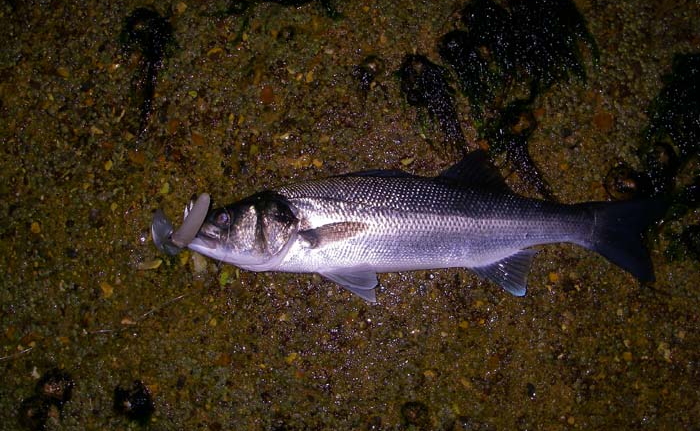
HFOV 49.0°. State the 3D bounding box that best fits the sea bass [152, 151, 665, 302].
[{"bbox_3d":[0.057,0.011,0.744,0.494,0.062,0.143,0,84,1],"label":"sea bass"}]

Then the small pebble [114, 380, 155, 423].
[{"bbox_3d":[-0.211,0.182,0.754,0.038,0.021,0.041,0,84,1],"label":"small pebble"}]

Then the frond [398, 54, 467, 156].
[{"bbox_3d":[0.086,-0.113,0.778,0.053,0.020,0.113,-27,84,-2],"label":"frond"}]

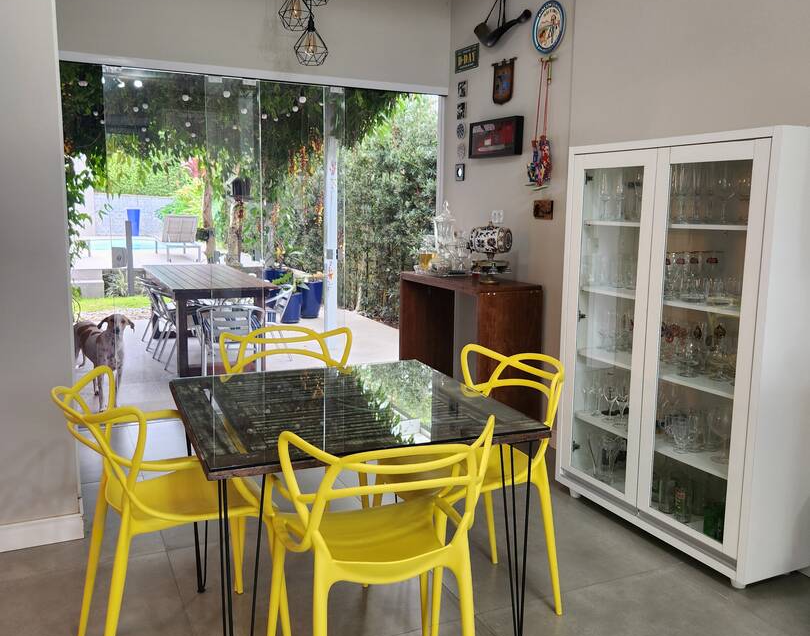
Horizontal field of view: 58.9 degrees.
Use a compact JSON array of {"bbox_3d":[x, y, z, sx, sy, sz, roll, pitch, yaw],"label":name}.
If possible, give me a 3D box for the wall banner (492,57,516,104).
[{"bbox_3d":[0.612,-1.456,4.430,0.030,0.265,0.260,-3,10,-25],"label":"wall banner"}]

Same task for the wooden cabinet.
[{"bbox_3d":[0.380,0.211,4.617,0.437,0.921,1.003,-3,10,-25],"label":"wooden cabinet"}]

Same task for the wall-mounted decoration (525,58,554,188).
[{"bbox_3d":[0.766,-1.093,4.059,0.100,0.730,0.170,-3,10,-25],"label":"wall-mounted decoration"}]

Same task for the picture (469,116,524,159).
[{"bbox_3d":[0.571,-1.124,4.512,0.068,0.220,0.520,-3,10,-25],"label":"picture"}]

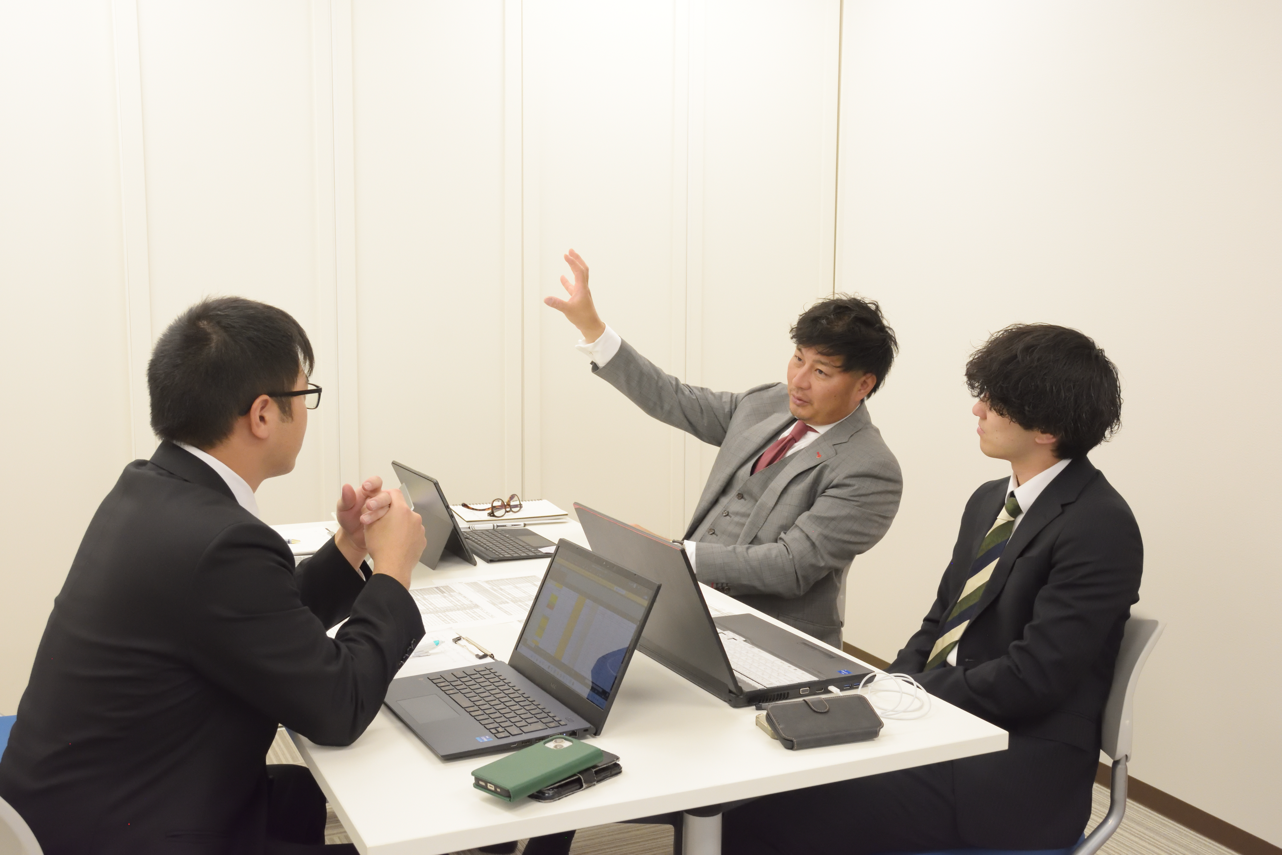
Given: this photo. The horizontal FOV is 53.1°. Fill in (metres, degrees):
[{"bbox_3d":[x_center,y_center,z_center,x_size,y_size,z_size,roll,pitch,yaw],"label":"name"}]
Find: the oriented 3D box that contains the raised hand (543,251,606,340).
[{"bbox_3d":[-0.134,-0.264,2.580,0.108,0.178,0.090,-11,3,9],"label":"raised hand"}]

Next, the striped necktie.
[{"bbox_3d":[0.548,0.270,2.145,0.050,0.350,0.090,27,-5,-19],"label":"striped necktie"}]

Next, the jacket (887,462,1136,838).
[{"bbox_3d":[0.631,0.359,2.183,0.425,0.610,0.455,-2,7,-19],"label":"jacket"}]

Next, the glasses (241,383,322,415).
[{"bbox_3d":[-0.540,-0.039,1.766,0.143,0.042,0.145,6,9,39],"label":"glasses"}]

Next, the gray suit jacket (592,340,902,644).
[{"bbox_3d":[0.272,0.168,2.653,0.480,0.750,0.520,-6,9,-42],"label":"gray suit jacket"}]

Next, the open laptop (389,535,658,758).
[{"bbox_3d":[-0.189,0.303,1.834,0.322,0.205,0.326,-3,8,-28],"label":"open laptop"}]

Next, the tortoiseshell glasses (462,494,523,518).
[{"bbox_3d":[-0.388,0.188,3.208,0.140,0.047,0.138,5,8,33],"label":"tortoiseshell glasses"}]

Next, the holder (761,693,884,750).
[{"bbox_3d":[0.252,0.401,1.747,0.138,0.018,0.076,-2,25,-18],"label":"holder"}]

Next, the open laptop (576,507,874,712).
[{"bbox_3d":[0.124,0.261,2.030,0.344,0.247,0.364,-3,8,-27],"label":"open laptop"}]

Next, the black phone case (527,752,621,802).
[{"bbox_3d":[-0.095,0.428,1.591,0.076,0.019,0.138,7,9,42],"label":"black phone case"}]

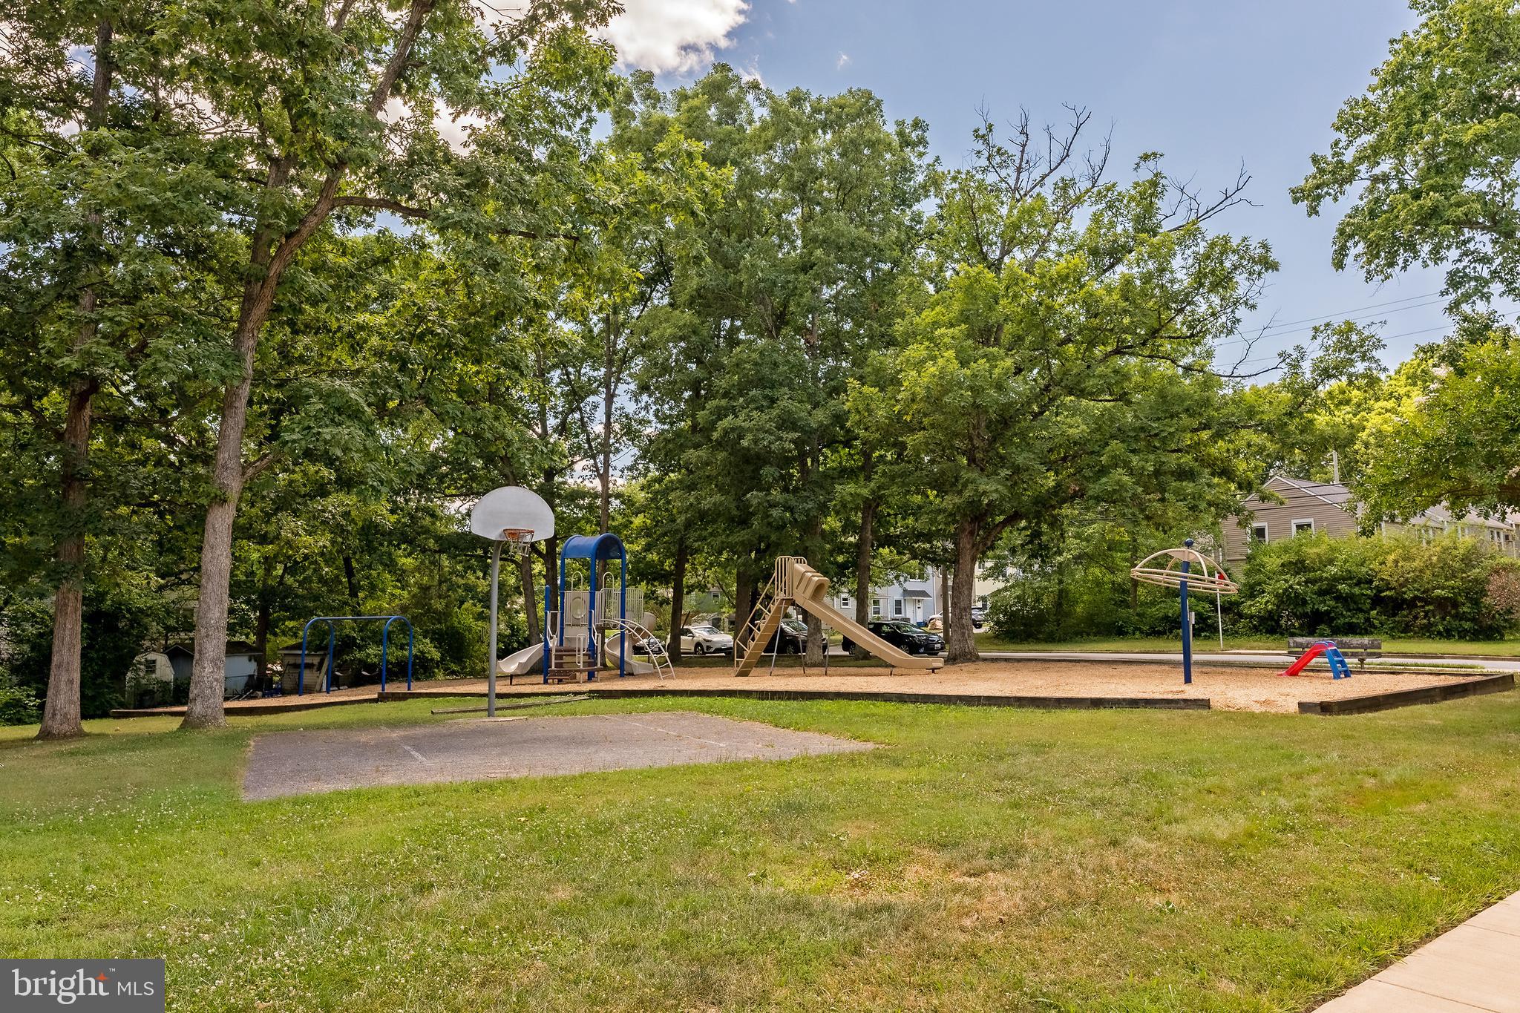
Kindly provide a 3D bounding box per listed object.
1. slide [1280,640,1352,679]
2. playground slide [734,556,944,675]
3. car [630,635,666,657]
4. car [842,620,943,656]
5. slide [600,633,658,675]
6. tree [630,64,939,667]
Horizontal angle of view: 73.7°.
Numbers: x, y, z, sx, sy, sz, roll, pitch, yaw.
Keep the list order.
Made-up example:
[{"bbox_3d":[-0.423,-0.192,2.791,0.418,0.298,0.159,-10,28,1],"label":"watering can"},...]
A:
[{"bbox_3d":[13.095,3.586,23.800,0.600,0.910,1.420,5,-8,-37],"label":"slide"},{"bbox_3d":[1.784,2.587,23.600,4.900,2.850,0.800,-3,-7,26],"label":"playground slide"},{"bbox_3d":[-6.967,7.820,58.000,1.800,1.450,4.500,6,-9,-43],"label":"car"},{"bbox_3d":[5.999,5.895,45.500,4.400,1.530,1.790,-6,-9,43],"label":"car"},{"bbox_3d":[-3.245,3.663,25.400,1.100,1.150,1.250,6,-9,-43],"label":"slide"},{"bbox_3d":[0.713,-5.554,36.886,10.300,22.340,10.000,0,-7,0],"label":"tree"}]

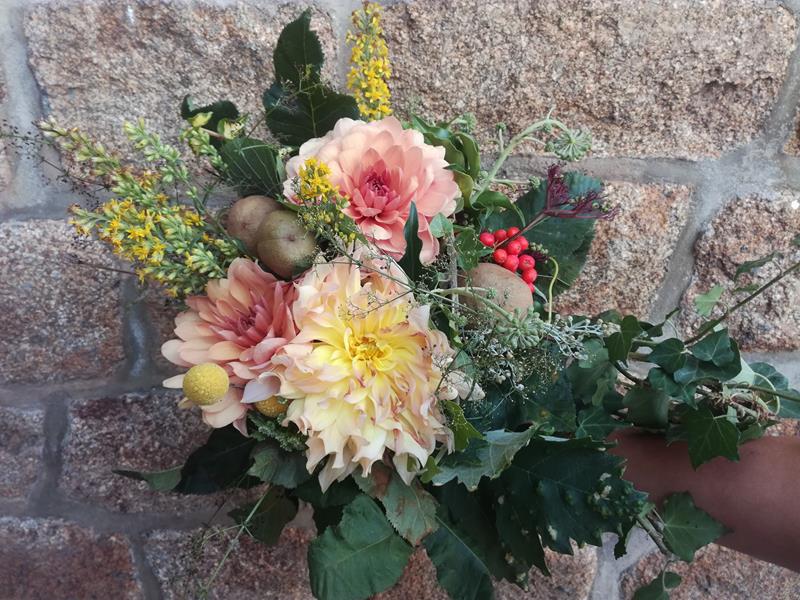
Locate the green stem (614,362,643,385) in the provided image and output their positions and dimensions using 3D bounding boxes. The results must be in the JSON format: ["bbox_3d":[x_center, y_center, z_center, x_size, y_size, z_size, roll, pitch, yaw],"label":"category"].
[{"bbox_3d":[0.168,0.054,0.460,0.025,0.005,0.006,41,0,0],"label":"green stem"}]

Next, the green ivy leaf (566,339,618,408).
[{"bbox_3d":[0.150,0.057,0.485,0.041,0.055,0.015,-1,-8,-6],"label":"green ivy leaf"}]

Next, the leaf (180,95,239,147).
[{"bbox_3d":[-0.148,-0.140,0.485,0.045,0.040,0.018,-1,6,6],"label":"leaf"}]

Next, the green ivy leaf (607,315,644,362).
[{"bbox_3d":[0.164,0.028,0.455,0.027,0.035,0.013,-1,6,6],"label":"green ivy leaf"}]

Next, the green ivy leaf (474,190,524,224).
[{"bbox_3d":[0.079,-0.073,0.495,0.041,0.026,0.018,5,-17,-4],"label":"green ivy leaf"}]

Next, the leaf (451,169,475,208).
[{"bbox_3d":[0.046,-0.081,0.455,0.018,0.029,0.014,-4,6,-22],"label":"leaf"}]

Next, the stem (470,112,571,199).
[{"bbox_3d":[0.088,-0.103,0.460,0.032,0.084,0.022,42,0,0],"label":"stem"}]

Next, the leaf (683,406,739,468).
[{"bbox_3d":[0.227,0.099,0.455,0.041,0.047,0.014,-2,-9,0],"label":"leaf"}]

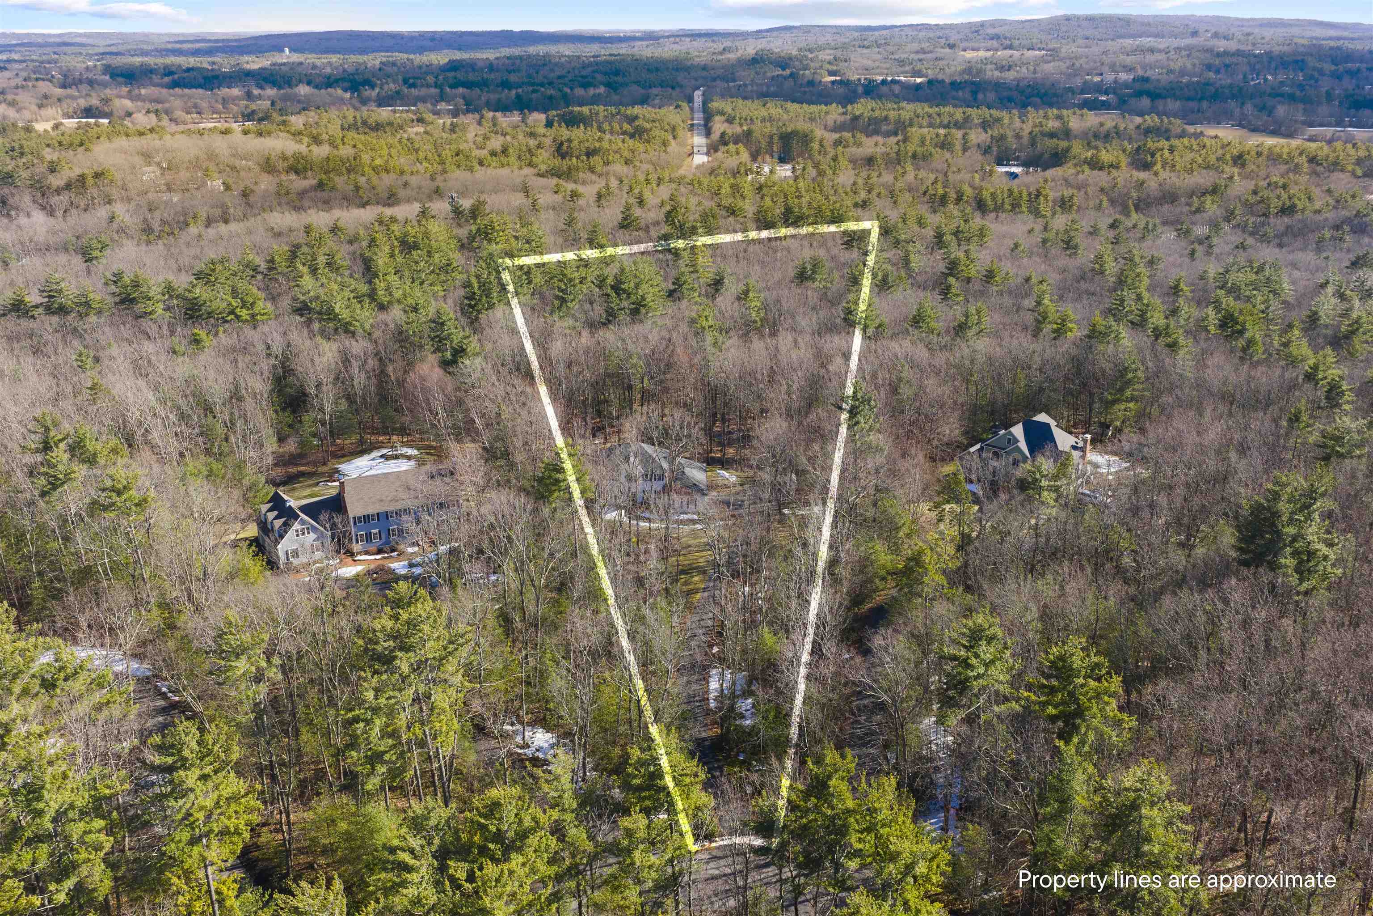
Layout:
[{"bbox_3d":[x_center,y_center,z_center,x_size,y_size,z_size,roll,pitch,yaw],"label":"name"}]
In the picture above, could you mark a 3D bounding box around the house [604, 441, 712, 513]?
[{"bbox_3d":[-4.104,2.126,158.004,13.000,8.600,9.500,11,24,26],"label":"house"}]

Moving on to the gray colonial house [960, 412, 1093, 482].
[{"bbox_3d":[52.663,-2.397,165.013,16.500,10.000,13.000,11,24,25],"label":"gray colonial house"}]

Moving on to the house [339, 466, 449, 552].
[{"bbox_3d":[-40.667,6.262,149.406,13.700,9.100,9.100,-8,23,-20],"label":"house"}]

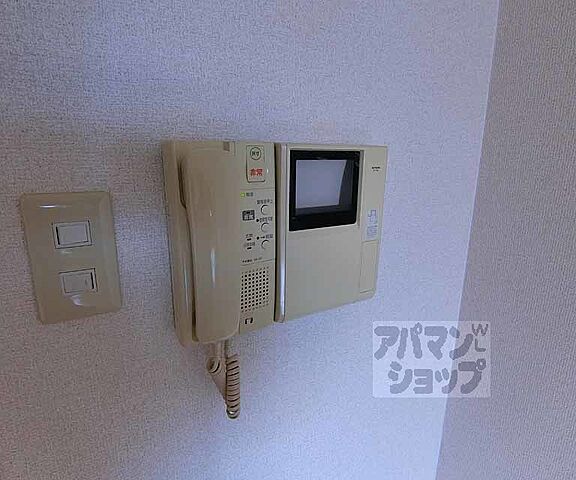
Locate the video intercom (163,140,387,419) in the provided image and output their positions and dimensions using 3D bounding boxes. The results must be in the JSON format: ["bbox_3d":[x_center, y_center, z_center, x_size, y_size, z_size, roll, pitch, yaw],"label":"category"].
[{"bbox_3d":[-0.002,0.047,0.394,0.248,0.308,0.064,-6,14,-29],"label":"video intercom"}]

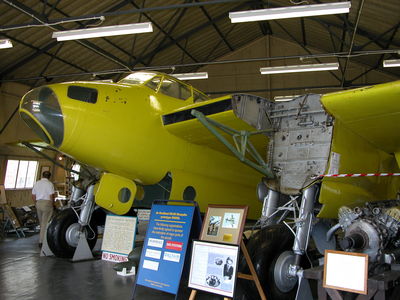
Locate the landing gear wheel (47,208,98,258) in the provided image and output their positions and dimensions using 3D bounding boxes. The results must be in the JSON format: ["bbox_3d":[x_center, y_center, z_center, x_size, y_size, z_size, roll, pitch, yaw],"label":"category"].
[{"bbox_3d":[-2.420,1.605,8.640,1.000,0.960,0.360,4,-6,-41],"label":"landing gear wheel"}]

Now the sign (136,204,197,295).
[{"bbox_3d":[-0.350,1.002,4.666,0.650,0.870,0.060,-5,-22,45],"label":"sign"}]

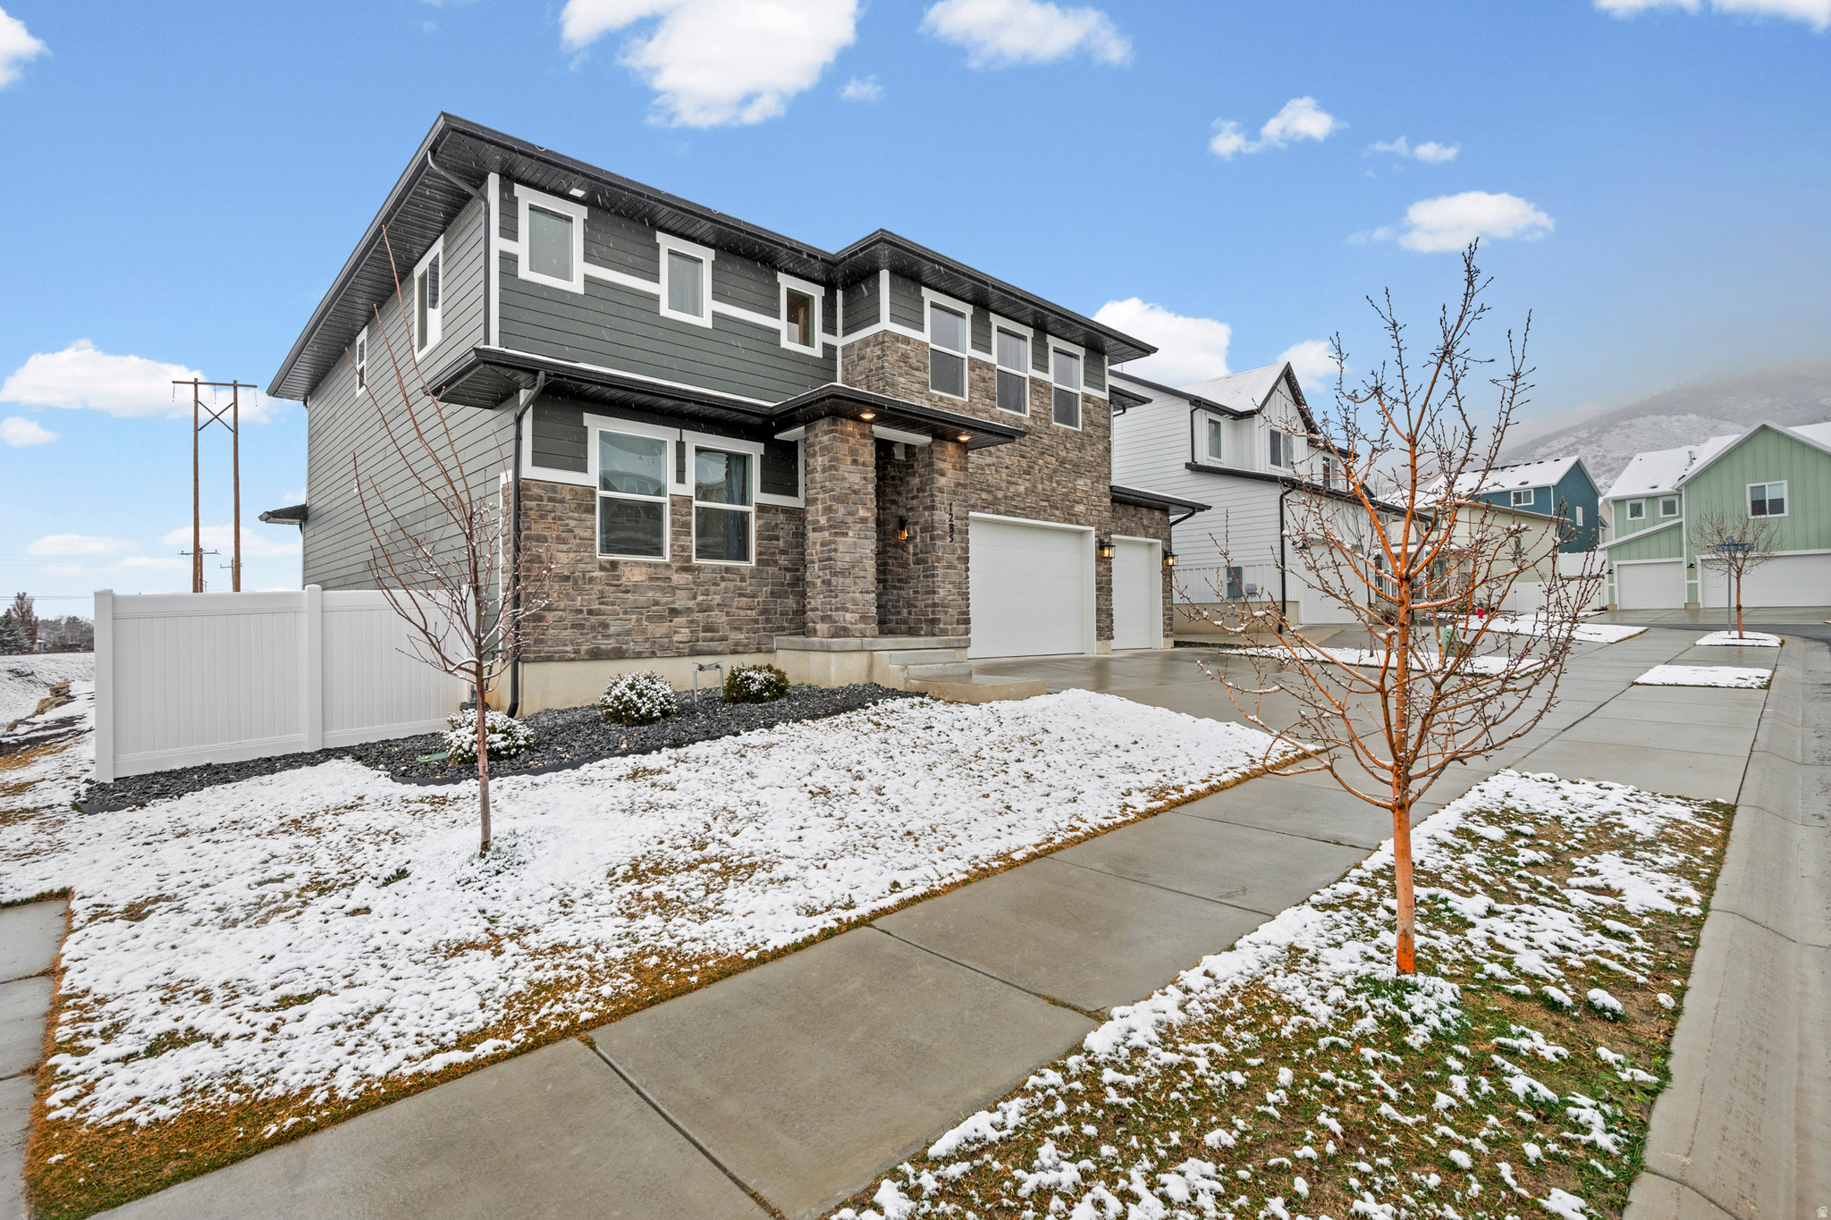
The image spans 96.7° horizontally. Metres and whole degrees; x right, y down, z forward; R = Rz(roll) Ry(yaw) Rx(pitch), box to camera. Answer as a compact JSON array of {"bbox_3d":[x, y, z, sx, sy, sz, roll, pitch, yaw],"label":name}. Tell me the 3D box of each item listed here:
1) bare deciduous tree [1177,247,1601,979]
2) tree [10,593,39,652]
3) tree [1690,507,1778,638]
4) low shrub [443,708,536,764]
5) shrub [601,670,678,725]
[{"bbox_3d":[2.079,0.030,3.720,1.620,3.250,1.620,0,0,-44],"label":"bare deciduous tree"},{"bbox_3d":[-114.991,1.754,105.000,2.600,7.941,2.600,0,0,-44],"label":"tree"},{"bbox_3d":[23.618,-1.075,23.500,1.950,3.802,1.950,0,0,-44],"label":"tree"},{"bbox_3d":[-3.951,1.170,7.561,0.765,0.516,0.742,0,0,-44],"label":"low shrub"},{"bbox_3d":[-3.127,0.986,9.186,0.840,0.596,0.815,0,0,-44],"label":"shrub"}]

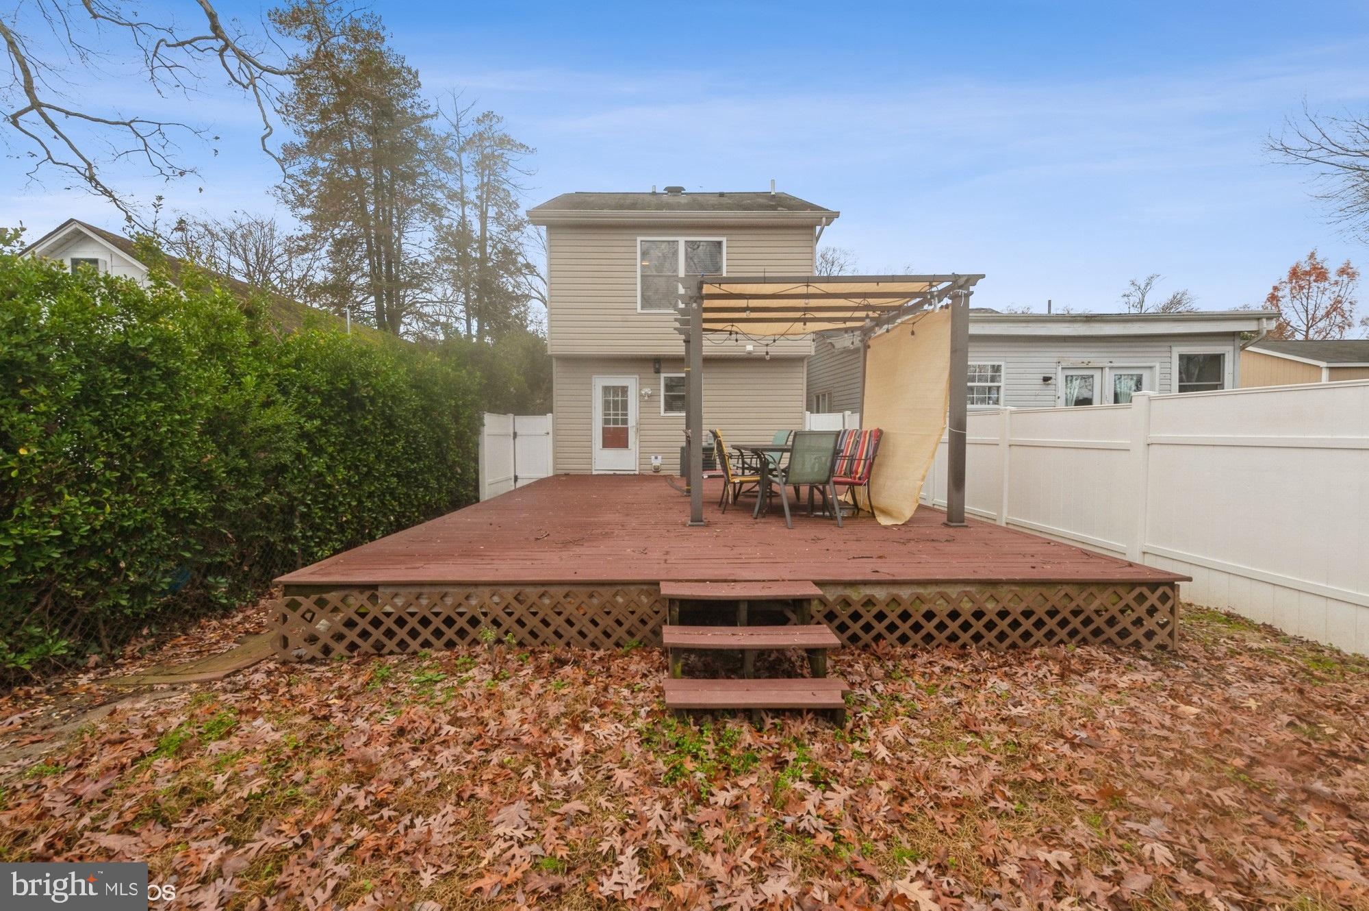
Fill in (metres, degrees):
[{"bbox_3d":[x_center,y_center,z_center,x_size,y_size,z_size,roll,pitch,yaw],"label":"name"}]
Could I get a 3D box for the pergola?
[{"bbox_3d":[1.491,-0.624,6.778,3.100,2.550,2.840,0,3,-1],"label":"pergola"}]

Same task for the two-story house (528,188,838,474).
[{"bbox_3d":[-0.118,-3.345,14.961,6.300,8.150,8.500,0,3,-1],"label":"two-story house"}]

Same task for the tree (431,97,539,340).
[{"bbox_3d":[-10.152,-9.004,26.481,5.484,18.339,5.484,0,3,-1],"label":"tree"}]

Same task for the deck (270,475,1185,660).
[{"bbox_3d":[0.172,0.858,7.521,5.800,0.490,8.250,0,3,-2],"label":"deck"}]

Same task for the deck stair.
[{"bbox_3d":[0.370,1.082,3.108,0.980,0.510,0.740,0,3,-1],"label":"deck stair"}]

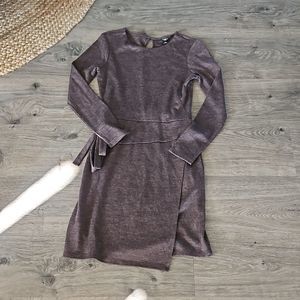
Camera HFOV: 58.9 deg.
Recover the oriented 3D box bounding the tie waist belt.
[{"bbox_3d":[-0.060,-0.017,0.960,0.427,0.035,0.199,0,75,0],"label":"tie waist belt"}]

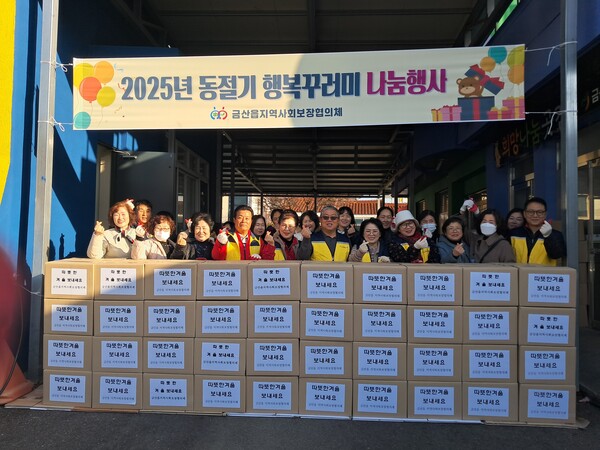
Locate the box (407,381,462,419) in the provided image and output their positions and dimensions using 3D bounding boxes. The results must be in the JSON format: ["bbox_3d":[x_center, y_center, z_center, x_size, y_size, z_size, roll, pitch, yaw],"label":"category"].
[{"bbox_3d":[1.025,1.322,3.683,0.406,0.283,0.325,0,-1,4],"label":"box"}]

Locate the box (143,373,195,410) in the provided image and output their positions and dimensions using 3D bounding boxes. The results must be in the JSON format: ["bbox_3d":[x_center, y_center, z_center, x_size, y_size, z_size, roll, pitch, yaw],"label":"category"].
[{"bbox_3d":[-1.027,1.316,3.839,0.411,0.286,0.320,1,-1,4],"label":"box"}]

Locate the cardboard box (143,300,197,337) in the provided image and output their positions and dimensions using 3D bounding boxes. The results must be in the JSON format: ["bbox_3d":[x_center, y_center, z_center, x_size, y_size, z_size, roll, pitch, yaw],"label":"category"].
[{"bbox_3d":[-1.018,0.742,3.849,0.411,0.286,0.320,1,-1,4],"label":"cardboard box"}]

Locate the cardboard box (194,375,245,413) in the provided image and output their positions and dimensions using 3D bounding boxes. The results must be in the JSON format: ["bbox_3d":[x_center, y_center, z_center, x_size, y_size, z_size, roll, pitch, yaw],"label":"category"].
[{"bbox_3d":[-0.614,1.319,3.811,0.411,0.286,0.320,1,-1,4],"label":"cardboard box"}]

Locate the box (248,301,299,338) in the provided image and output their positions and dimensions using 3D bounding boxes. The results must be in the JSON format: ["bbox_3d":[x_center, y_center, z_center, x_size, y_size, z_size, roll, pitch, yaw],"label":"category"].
[{"bbox_3d":[-0.198,0.740,3.778,0.406,0.283,0.325,0,-1,4],"label":"box"}]

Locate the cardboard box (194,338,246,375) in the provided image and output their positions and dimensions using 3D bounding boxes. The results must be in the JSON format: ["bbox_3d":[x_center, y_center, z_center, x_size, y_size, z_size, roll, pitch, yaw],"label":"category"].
[{"bbox_3d":[-0.607,1.023,3.799,0.406,0.283,0.325,0,-1,4],"label":"cardboard box"}]

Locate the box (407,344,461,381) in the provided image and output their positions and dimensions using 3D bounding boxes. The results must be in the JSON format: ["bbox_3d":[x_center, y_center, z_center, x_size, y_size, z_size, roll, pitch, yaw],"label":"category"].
[{"bbox_3d":[1.026,1.037,3.688,0.406,0.283,0.325,0,-1,4],"label":"box"}]

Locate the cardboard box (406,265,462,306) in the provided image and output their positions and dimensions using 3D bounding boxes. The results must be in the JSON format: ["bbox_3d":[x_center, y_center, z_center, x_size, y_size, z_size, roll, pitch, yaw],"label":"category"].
[{"bbox_3d":[1.029,0.467,3.698,0.406,0.283,0.325,0,-1,4],"label":"cardboard box"}]

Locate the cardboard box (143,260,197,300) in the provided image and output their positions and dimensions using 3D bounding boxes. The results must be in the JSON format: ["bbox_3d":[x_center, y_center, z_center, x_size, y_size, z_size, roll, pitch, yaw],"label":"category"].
[{"bbox_3d":[-1.012,0.454,3.853,0.411,0.286,0.320,1,-1,4],"label":"cardboard box"}]

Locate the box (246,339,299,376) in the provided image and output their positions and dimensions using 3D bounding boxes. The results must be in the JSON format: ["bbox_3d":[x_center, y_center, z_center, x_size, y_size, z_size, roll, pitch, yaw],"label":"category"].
[{"bbox_3d":[-0.199,1.025,3.773,0.406,0.283,0.325,0,-1,4],"label":"box"}]

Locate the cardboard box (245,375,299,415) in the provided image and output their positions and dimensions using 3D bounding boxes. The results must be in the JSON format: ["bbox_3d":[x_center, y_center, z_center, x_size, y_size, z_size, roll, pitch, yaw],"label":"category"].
[{"bbox_3d":[-0.201,1.310,3.768,0.406,0.283,0.325,0,-1,4],"label":"cardboard box"}]

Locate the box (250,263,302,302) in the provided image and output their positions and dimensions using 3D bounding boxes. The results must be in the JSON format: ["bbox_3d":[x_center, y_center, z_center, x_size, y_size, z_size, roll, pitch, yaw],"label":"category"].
[{"bbox_3d":[-0.190,0.449,3.799,0.411,0.286,0.320,1,-1,4],"label":"box"}]

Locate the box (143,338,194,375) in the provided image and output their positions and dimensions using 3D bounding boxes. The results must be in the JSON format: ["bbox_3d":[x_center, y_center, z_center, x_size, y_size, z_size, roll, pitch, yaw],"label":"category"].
[{"bbox_3d":[-1.015,1.022,3.826,0.406,0.283,0.325,0,-1,4],"label":"box"}]

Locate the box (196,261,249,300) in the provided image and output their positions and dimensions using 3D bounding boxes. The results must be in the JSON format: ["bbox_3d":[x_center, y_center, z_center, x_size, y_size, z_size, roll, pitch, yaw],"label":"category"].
[{"bbox_3d":[-0.597,0.449,3.826,0.411,0.286,0.320,1,-1,4],"label":"box"}]

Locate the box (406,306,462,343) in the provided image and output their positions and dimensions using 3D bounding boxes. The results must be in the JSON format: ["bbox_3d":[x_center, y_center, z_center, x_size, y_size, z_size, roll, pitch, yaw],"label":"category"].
[{"bbox_3d":[1.033,0.760,3.711,0.411,0.286,0.320,1,-1,4],"label":"box"}]

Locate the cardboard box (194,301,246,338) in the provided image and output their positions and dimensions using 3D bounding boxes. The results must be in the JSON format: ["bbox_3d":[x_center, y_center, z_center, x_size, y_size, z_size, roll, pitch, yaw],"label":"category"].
[{"bbox_3d":[-0.601,0.740,3.821,0.411,0.286,0.320,1,-1,4],"label":"cardboard box"}]

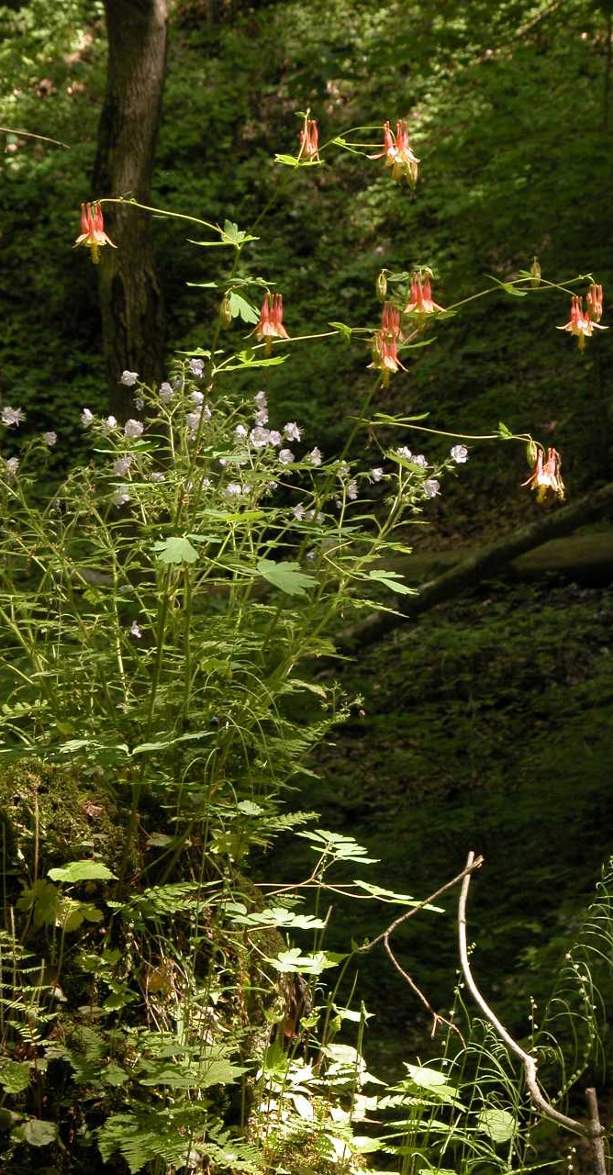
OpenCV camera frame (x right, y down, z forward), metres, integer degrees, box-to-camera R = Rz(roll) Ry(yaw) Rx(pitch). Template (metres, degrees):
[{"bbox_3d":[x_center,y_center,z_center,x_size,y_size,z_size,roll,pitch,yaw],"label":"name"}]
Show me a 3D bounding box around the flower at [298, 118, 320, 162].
[{"bbox_3d":[0.002,-0.298,3.080,0.015,0.028,0.015,0,4,0],"label":"flower"}]

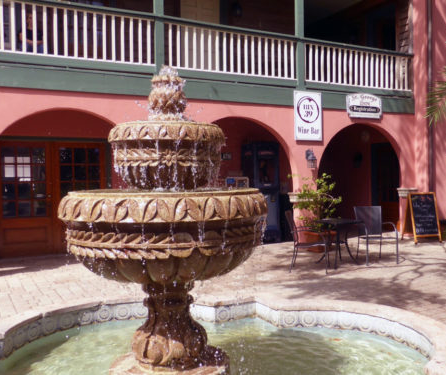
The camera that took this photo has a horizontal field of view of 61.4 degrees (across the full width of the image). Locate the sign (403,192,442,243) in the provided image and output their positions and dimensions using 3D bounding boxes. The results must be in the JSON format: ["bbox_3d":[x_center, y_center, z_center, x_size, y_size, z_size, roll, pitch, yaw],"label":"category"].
[{"bbox_3d":[4.349,0.645,8.266,0.610,1.060,0.520,-2,1,-18],"label":"sign"}]

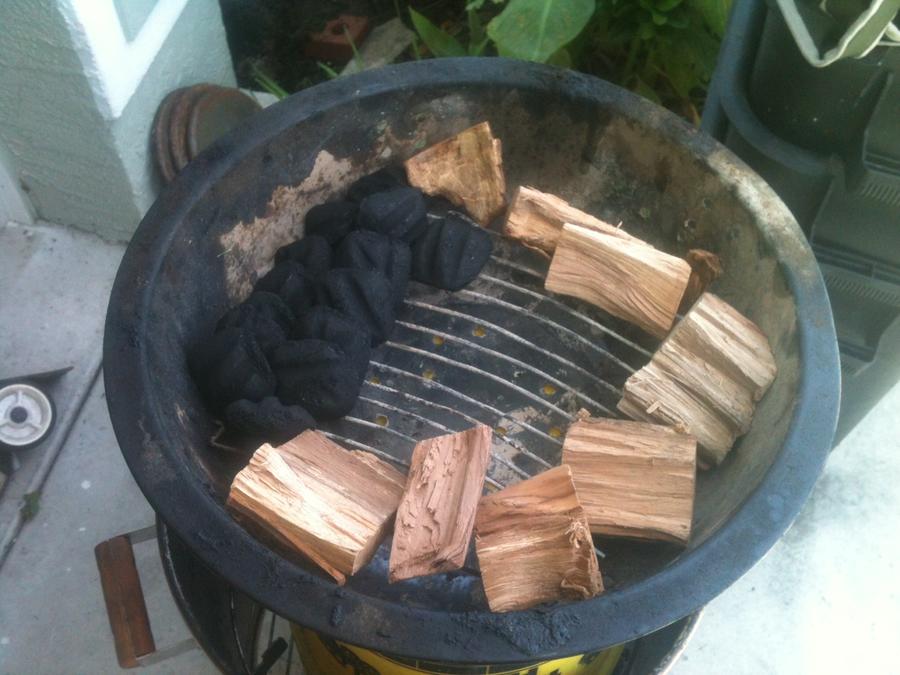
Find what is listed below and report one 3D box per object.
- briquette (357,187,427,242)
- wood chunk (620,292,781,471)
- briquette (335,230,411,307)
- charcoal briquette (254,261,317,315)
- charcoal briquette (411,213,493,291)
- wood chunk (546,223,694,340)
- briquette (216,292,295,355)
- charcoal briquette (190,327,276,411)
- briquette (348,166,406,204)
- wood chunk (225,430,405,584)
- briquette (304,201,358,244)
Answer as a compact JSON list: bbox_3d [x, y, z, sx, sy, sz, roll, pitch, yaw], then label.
[{"bbox_3d":[-0.037,-0.077,0.573,0.048,0.030,0.046,-18,30,2],"label":"briquette"},{"bbox_3d":[0.141,0.026,0.518,0.071,0.037,0.067,-42,60,4],"label":"wood chunk"},{"bbox_3d":[-0.048,-0.043,0.558,0.047,0.030,0.049,-18,91,-26],"label":"briquette"},{"bbox_3d":[-0.101,-0.030,0.556,0.049,0.031,0.049,22,56,-16],"label":"charcoal briquette"},{"bbox_3d":[0.001,-0.055,0.586,0.051,0.031,0.051,5,55,2],"label":"charcoal briquette"},{"bbox_3d":[0.104,-0.036,0.568,0.080,0.030,0.043,23,100,14],"label":"wood chunk"},{"bbox_3d":[-0.113,-0.008,0.529,0.049,0.031,0.049,1,54,-36],"label":"briquette"},{"bbox_3d":[-0.120,0.017,0.509,0.048,0.031,0.048,-48,66,12],"label":"charcoal briquette"},{"bbox_3d":[-0.045,-0.090,0.596,0.048,0.030,0.047,-21,75,-20],"label":"briquette"},{"bbox_3d":[-0.068,0.087,0.470,0.072,0.038,0.052,27,56,14],"label":"wood chunk"},{"bbox_3d":[-0.069,-0.064,0.571,0.048,0.030,0.046,-40,96,-28],"label":"briquette"}]

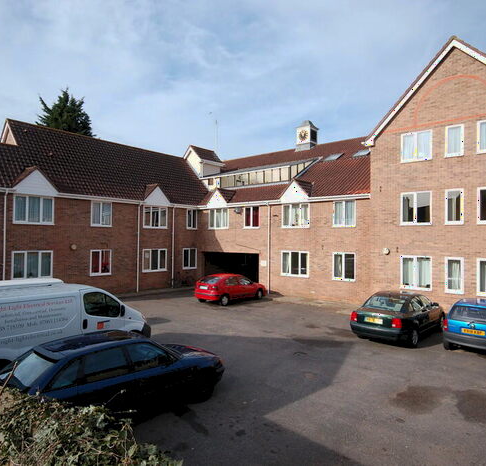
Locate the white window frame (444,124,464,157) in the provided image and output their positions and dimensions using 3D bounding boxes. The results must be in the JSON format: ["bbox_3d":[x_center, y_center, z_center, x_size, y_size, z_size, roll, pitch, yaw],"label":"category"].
[{"bbox_3d":[8.138,-3.512,14.178,0.637,1.218,0.120,0,-1,40],"label":"white window frame"}]

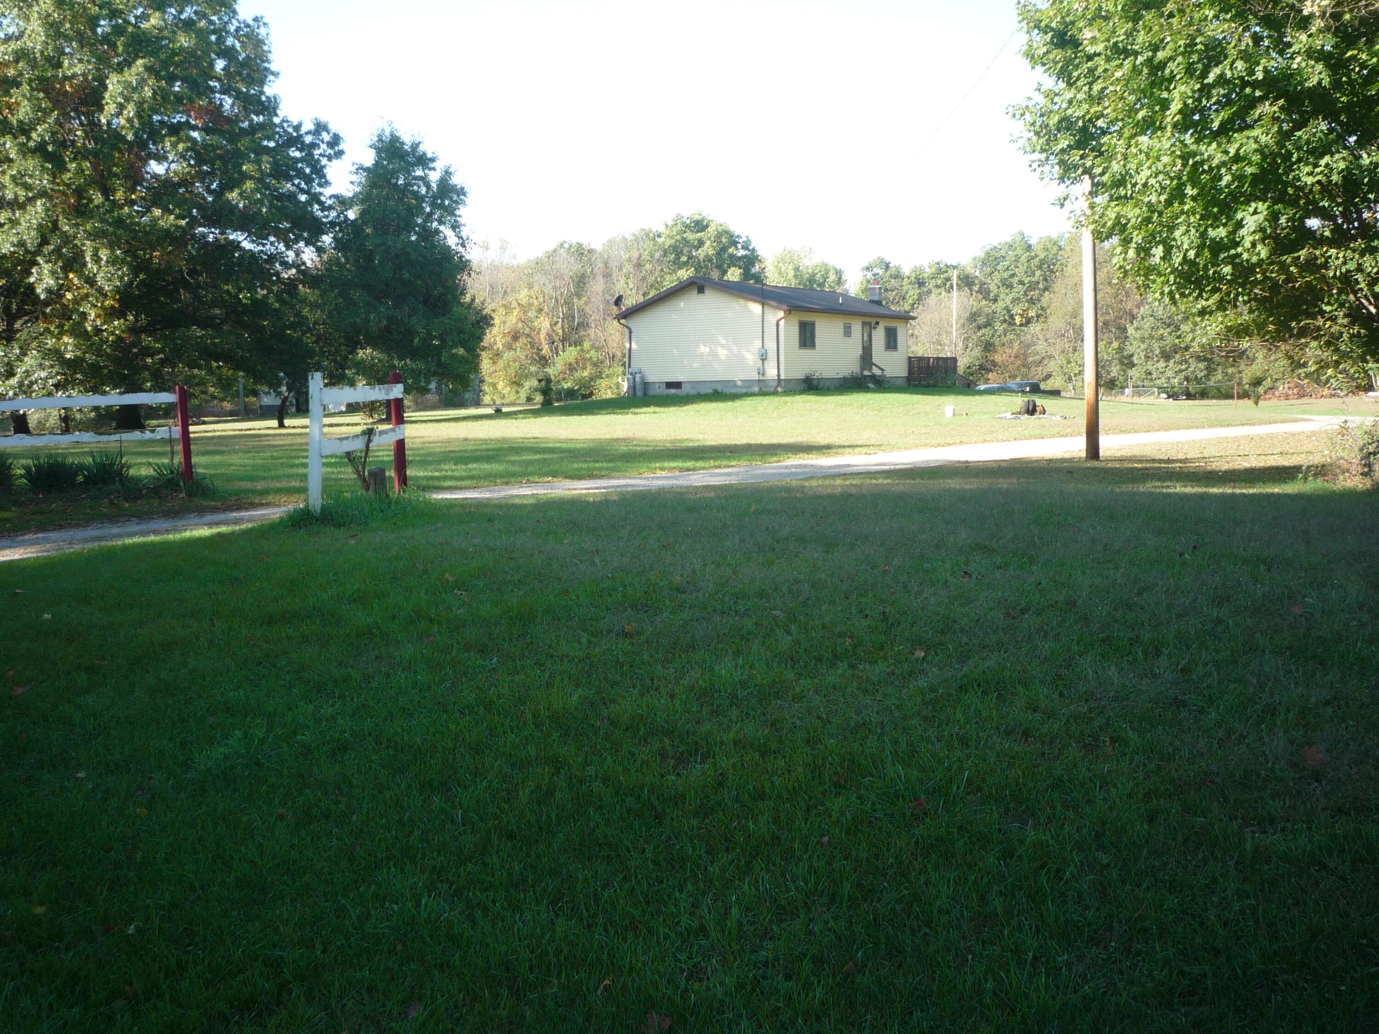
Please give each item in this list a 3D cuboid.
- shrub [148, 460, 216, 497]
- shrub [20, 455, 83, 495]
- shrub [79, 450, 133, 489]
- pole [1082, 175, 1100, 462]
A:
[{"bbox_3d":[-7.531,-0.567,18.900,1.000,0.530,0.950,-4,7,-22],"label":"shrub"},{"bbox_3d":[-9.456,-0.631,18.900,0.940,0.580,0.920,-4,7,-26],"label":"shrub"},{"bbox_3d":[-8.757,-0.710,19.100,0.850,0.570,0.850,-4,7,-24],"label":"shrub"},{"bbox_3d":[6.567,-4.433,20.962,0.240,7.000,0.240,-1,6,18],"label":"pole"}]

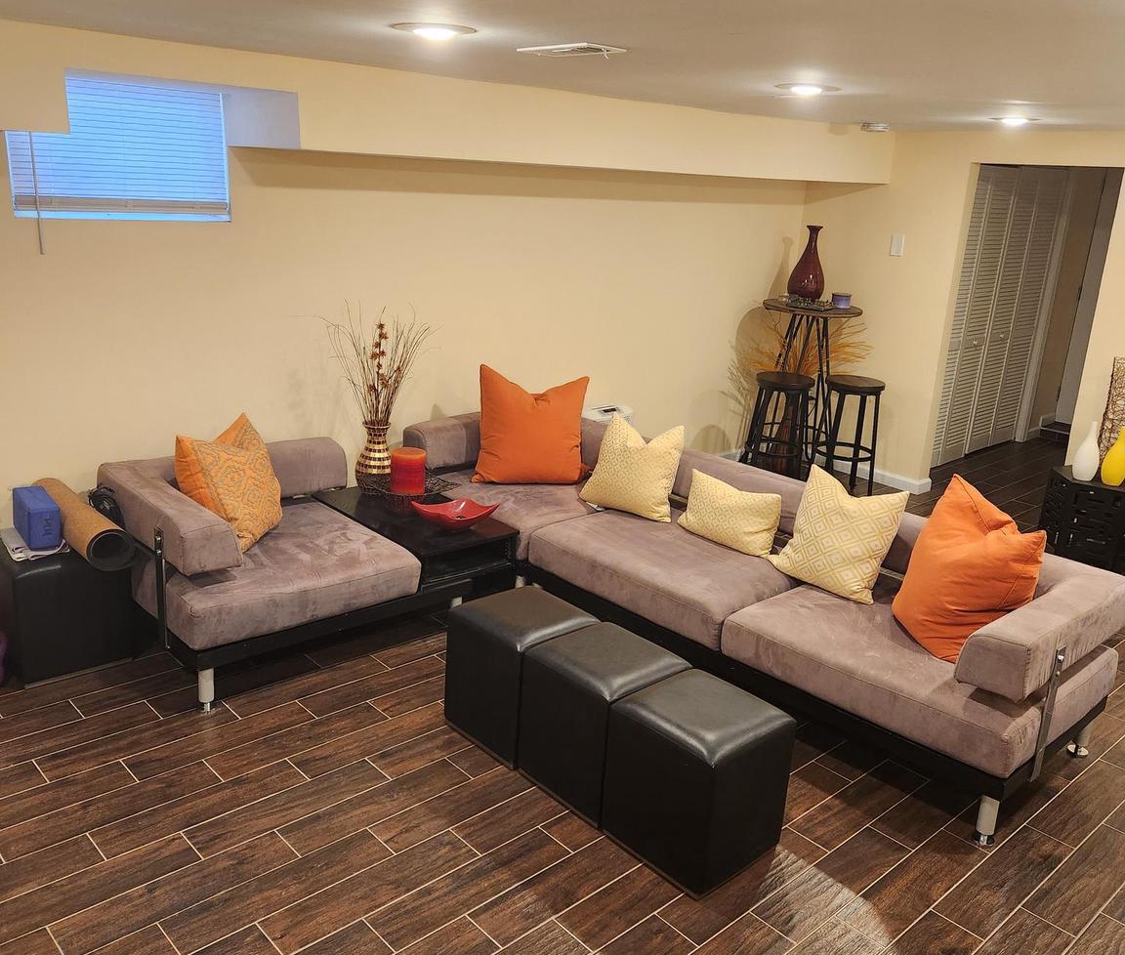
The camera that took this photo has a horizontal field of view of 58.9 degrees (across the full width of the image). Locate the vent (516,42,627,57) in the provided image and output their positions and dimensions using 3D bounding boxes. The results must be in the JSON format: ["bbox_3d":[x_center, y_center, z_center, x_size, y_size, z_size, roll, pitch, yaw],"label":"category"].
[{"bbox_3d":[0.022,-1.144,2.673,0.147,0.020,0.328,-12,23,-41],"label":"vent"}]

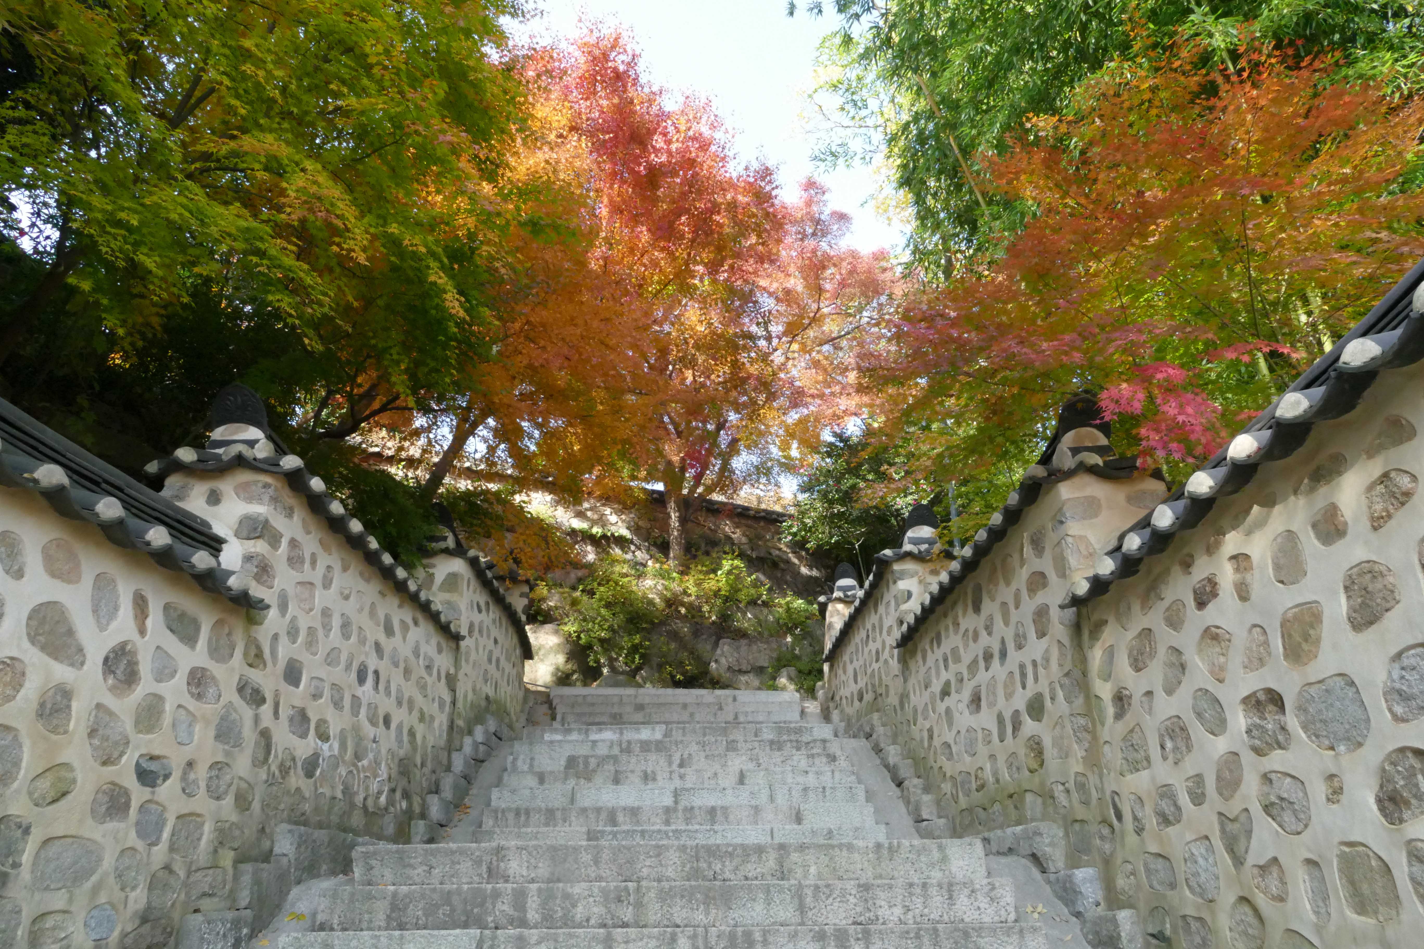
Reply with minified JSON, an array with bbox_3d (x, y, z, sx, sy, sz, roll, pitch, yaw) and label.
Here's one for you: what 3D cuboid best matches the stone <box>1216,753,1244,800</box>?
[{"bbox_3d":[1.550,0.884,2.901,0.091,0.138,0.142,-1,-22,0],"label":"stone"}]

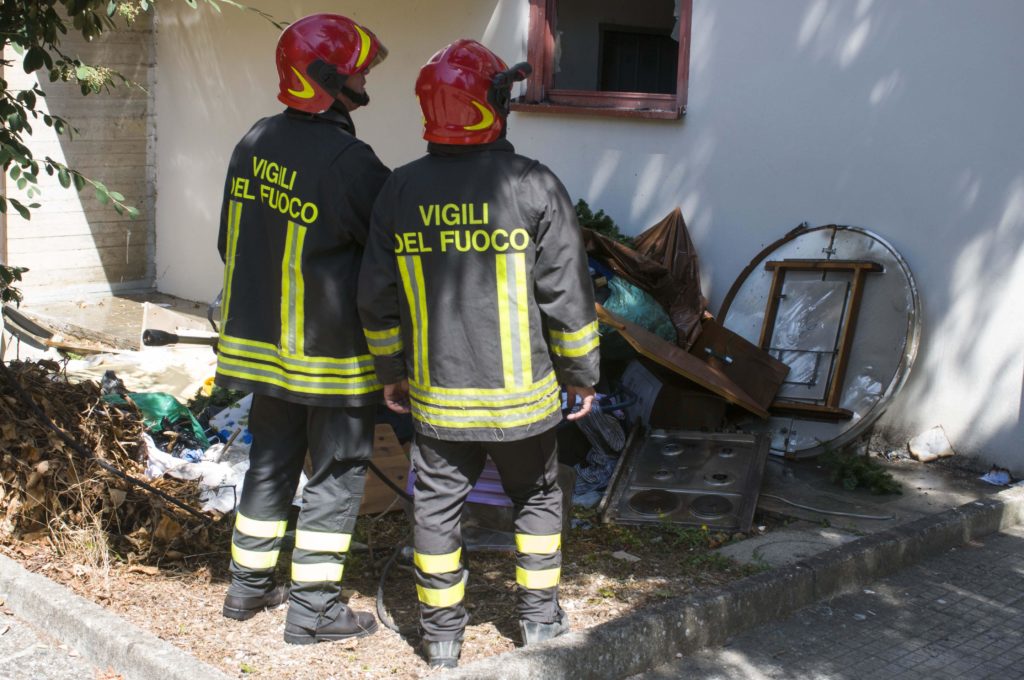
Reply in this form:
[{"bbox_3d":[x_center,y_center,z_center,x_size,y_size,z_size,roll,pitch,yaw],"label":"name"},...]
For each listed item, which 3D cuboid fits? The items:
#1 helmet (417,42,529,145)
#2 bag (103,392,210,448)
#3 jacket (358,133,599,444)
[{"bbox_3d":[-0.124,-0.709,4.215,0.265,0.285,0.320,9,12,35],"label":"helmet"},{"bbox_3d":[-1.506,0.341,6.257,0.440,0.200,0.320,4,10,10],"label":"bag"},{"bbox_3d":[-0.097,-0.167,4.298,0.660,0.830,0.360,4,10,13],"label":"jacket"}]

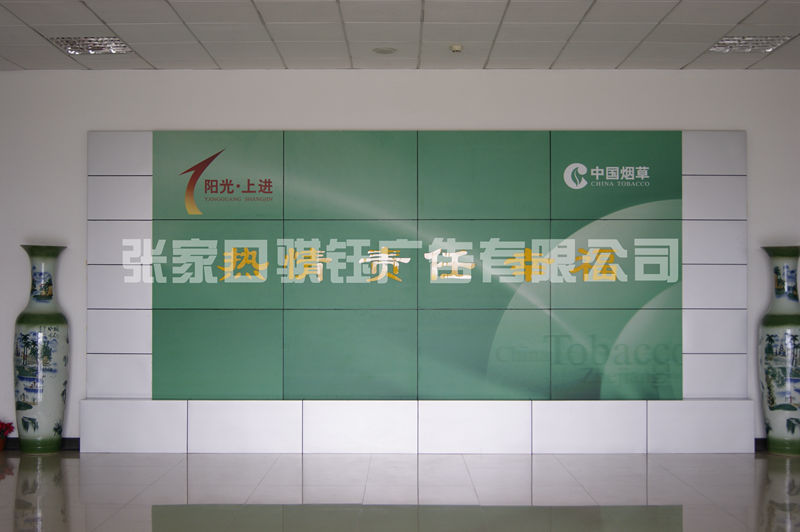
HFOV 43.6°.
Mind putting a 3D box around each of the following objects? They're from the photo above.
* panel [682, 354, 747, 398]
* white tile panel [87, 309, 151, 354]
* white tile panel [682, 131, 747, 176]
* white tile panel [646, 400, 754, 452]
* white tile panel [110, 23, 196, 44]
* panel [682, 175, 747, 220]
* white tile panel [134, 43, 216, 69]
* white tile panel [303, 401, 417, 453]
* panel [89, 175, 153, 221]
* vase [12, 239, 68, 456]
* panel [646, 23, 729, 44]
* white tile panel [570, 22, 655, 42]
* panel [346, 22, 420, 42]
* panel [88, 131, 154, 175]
[{"bbox_3d":[2.830,0.989,9.001,0.584,0.404,0.050,0,-1,0],"label":"panel"},{"bbox_3d":[-2.519,0.593,8.992,0.600,0.400,0.030,0,-1,0],"label":"white tile panel"},{"bbox_3d":[2.876,-1.030,9.091,0.596,0.412,0.030,0,-1,0],"label":"white tile panel"},{"bbox_3d":[2.623,1.402,8.735,0.940,0.458,0.050,0,-1,0],"label":"white tile panel"},{"bbox_3d":[-1.917,-1.826,7.802,0.600,0.020,0.570,0,-1,0],"label":"white tile panel"},{"bbox_3d":[2.873,-0.620,9.081,0.597,0.408,0.030,0,-1,0],"label":"panel"},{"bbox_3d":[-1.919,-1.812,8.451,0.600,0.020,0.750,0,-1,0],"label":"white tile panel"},{"bbox_3d":[-0.350,1.429,8.858,1.021,0.472,0.030,0,-1,0],"label":"white tile panel"},{"bbox_3d":[-2.523,-0.613,9.024,0.583,0.401,0.050,0,-1,0],"label":"panel"},{"bbox_3d":[-3.183,0.742,8.827,0.507,1.835,0.507,0,-1,0],"label":"vase"},{"bbox_3d":[2.262,-1.833,7.792,0.600,0.025,0.600,0,-1,0],"label":"panel"},{"bbox_3d":[1.660,-1.826,7.804,0.600,0.020,0.570,0,-1,0],"label":"white tile panel"},{"bbox_3d":[-0.130,-1.841,7.825,0.600,0.020,0.600,0,-1,0],"label":"panel"},{"bbox_3d":[-2.525,-1.017,9.030,0.583,0.407,0.050,0,-1,0],"label":"panel"}]

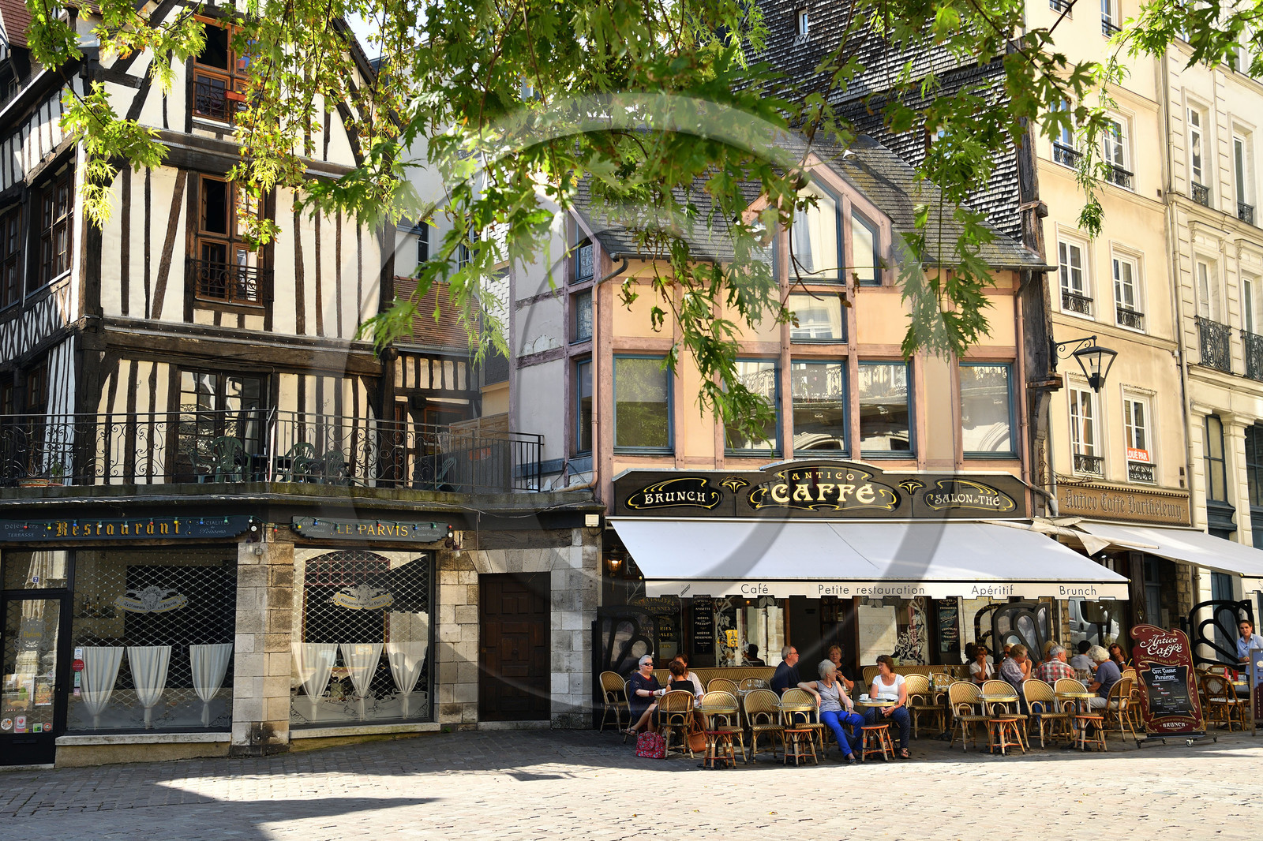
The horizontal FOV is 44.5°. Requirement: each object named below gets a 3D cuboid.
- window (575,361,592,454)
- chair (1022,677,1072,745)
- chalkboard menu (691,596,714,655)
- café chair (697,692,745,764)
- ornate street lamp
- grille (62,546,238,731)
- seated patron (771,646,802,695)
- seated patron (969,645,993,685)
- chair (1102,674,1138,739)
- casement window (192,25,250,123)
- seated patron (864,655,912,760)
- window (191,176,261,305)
[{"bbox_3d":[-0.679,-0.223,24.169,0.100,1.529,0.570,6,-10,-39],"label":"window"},{"bbox_3d":[5.494,3.854,20.354,0.460,0.870,0.550,1,-8,-12],"label":"chair"},{"bbox_3d":[1.099,3.085,23.552,0.308,0.955,0.050,1,-8,-10],"label":"chalkboard menu"},{"bbox_3d":[1.171,3.911,19.703,0.465,0.880,0.540,1,-8,-12],"label":"café chair"},{"bbox_3d":[7.194,-0.924,24.721,0.480,0.970,1.030,7,-12,-43],"label":"ornate street lamp"},{"bbox_3d":[-6.612,3.008,21.300,2.260,2.500,0.060,-1,-8,2],"label":"grille"},{"bbox_3d":[2.254,3.704,20.800,0.800,1.320,0.500,-4,-9,25],"label":"seated patron"},{"bbox_3d":[5.170,3.984,22.861,0.460,1.270,0.720,1,-8,-12],"label":"seated patron"},{"bbox_3d":[6.735,4.030,21.620,0.460,0.870,0.560,7,-11,-43],"label":"chair"},{"bbox_3d":[-6.461,-5.542,24.705,1.211,1.709,0.150,6,-11,-37],"label":"casement window"},{"bbox_3d":[3.324,3.714,20.002,0.560,1.280,0.820,-2,-8,8],"label":"seated patron"},{"bbox_3d":[-6.739,-3.044,26.008,1.154,2.119,0.150,5,-10,-33],"label":"window"}]

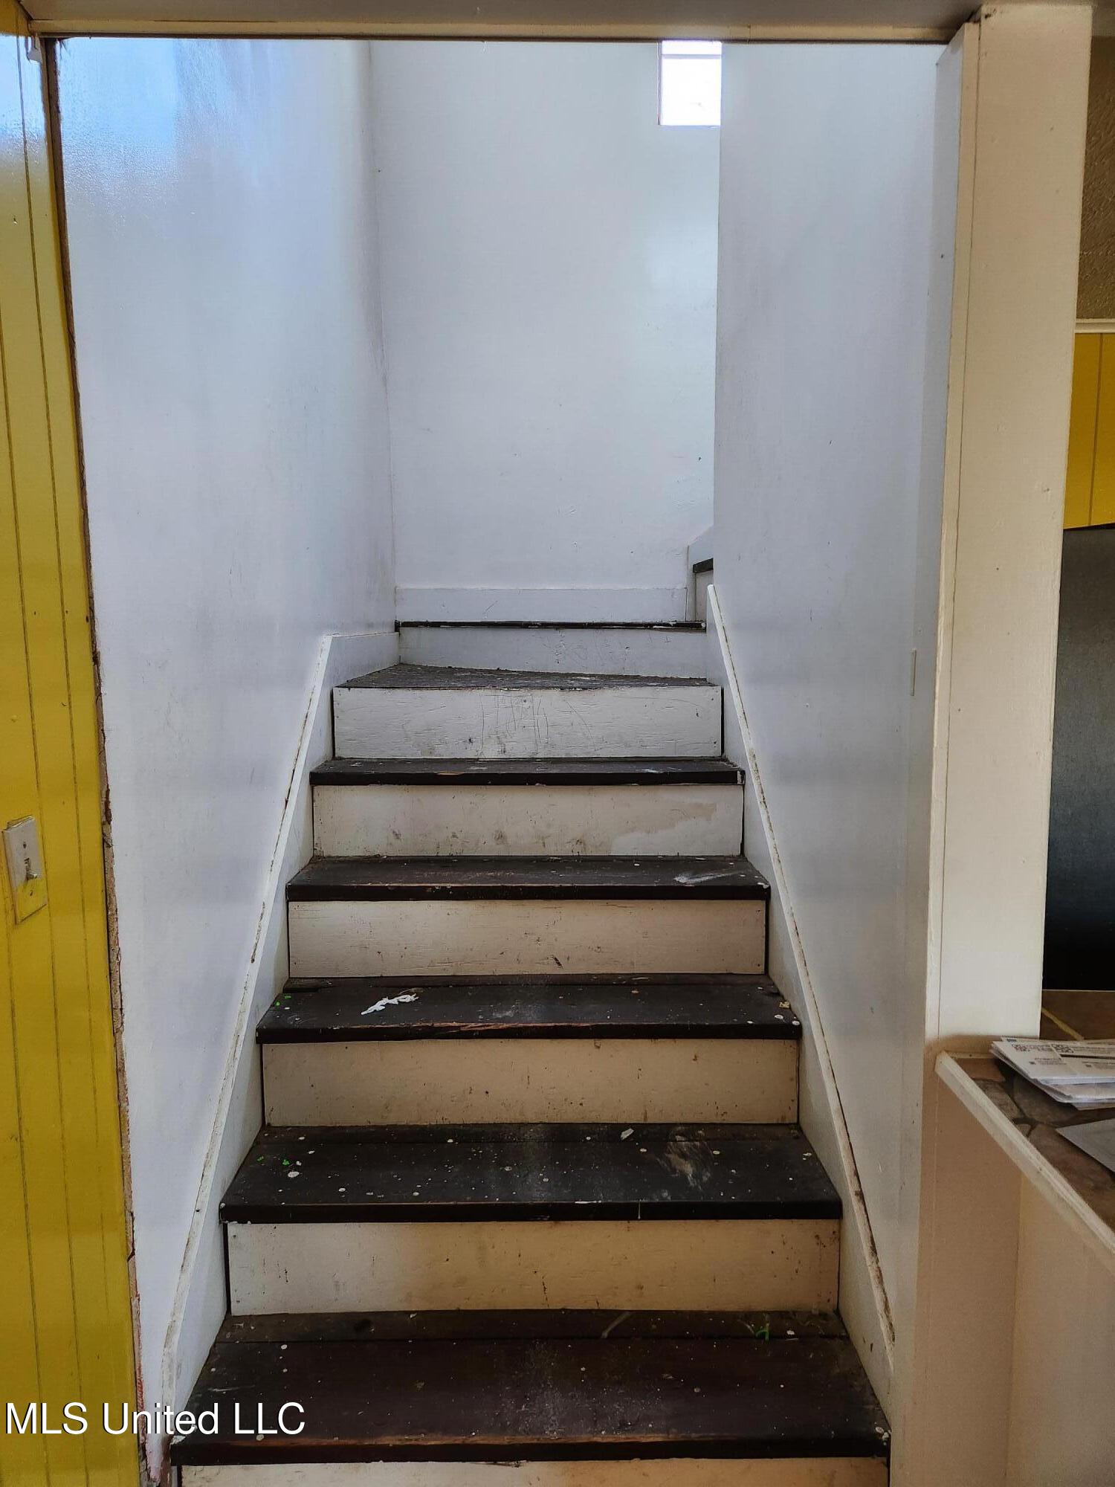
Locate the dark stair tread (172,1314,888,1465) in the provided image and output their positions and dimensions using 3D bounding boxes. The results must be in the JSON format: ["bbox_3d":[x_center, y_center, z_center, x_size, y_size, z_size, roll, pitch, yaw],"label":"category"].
[{"bbox_3d":[-0.040,1.050,1.629,1.085,0.034,0.282,0,7,-2],"label":"dark stair tread"}]

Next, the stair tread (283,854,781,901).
[{"bbox_3d":[-0.061,0.319,2.353,1.085,0.034,0.282,0,7,-2],"label":"stair tread"}]

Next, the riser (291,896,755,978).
[{"bbox_3d":[-0.063,0.439,2.245,1.078,0.179,0.019,0,7,-2],"label":"riser"}]

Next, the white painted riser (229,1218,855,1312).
[{"bbox_3d":[-0.037,0.925,1.766,1.088,0.183,0.019,0,7,-2],"label":"white painted riser"}]

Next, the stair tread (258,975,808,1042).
[{"bbox_3d":[-0.054,0.563,2.108,1.085,0.034,0.282,0,7,-2],"label":"stair tread"}]

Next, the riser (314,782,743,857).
[{"bbox_3d":[-0.068,0.194,2.490,1.078,0.181,0.019,0,7,-2],"label":"riser"}]

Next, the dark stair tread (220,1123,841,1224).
[{"bbox_3d":[-0.047,0.804,1.865,1.085,0.034,0.282,0,7,-2],"label":"dark stair tread"}]

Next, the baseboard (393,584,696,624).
[{"bbox_3d":[-0.064,-0.585,4.147,1.224,0.150,0.018,0,7,-2],"label":"baseboard"}]

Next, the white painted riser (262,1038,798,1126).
[{"bbox_3d":[-0.049,0.681,2.002,1.080,0.177,0.019,0,7,-2],"label":"white painted riser"}]

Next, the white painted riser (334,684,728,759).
[{"bbox_3d":[-0.078,-0.060,2.733,1.073,0.196,0.019,0,7,-2],"label":"white painted riser"}]

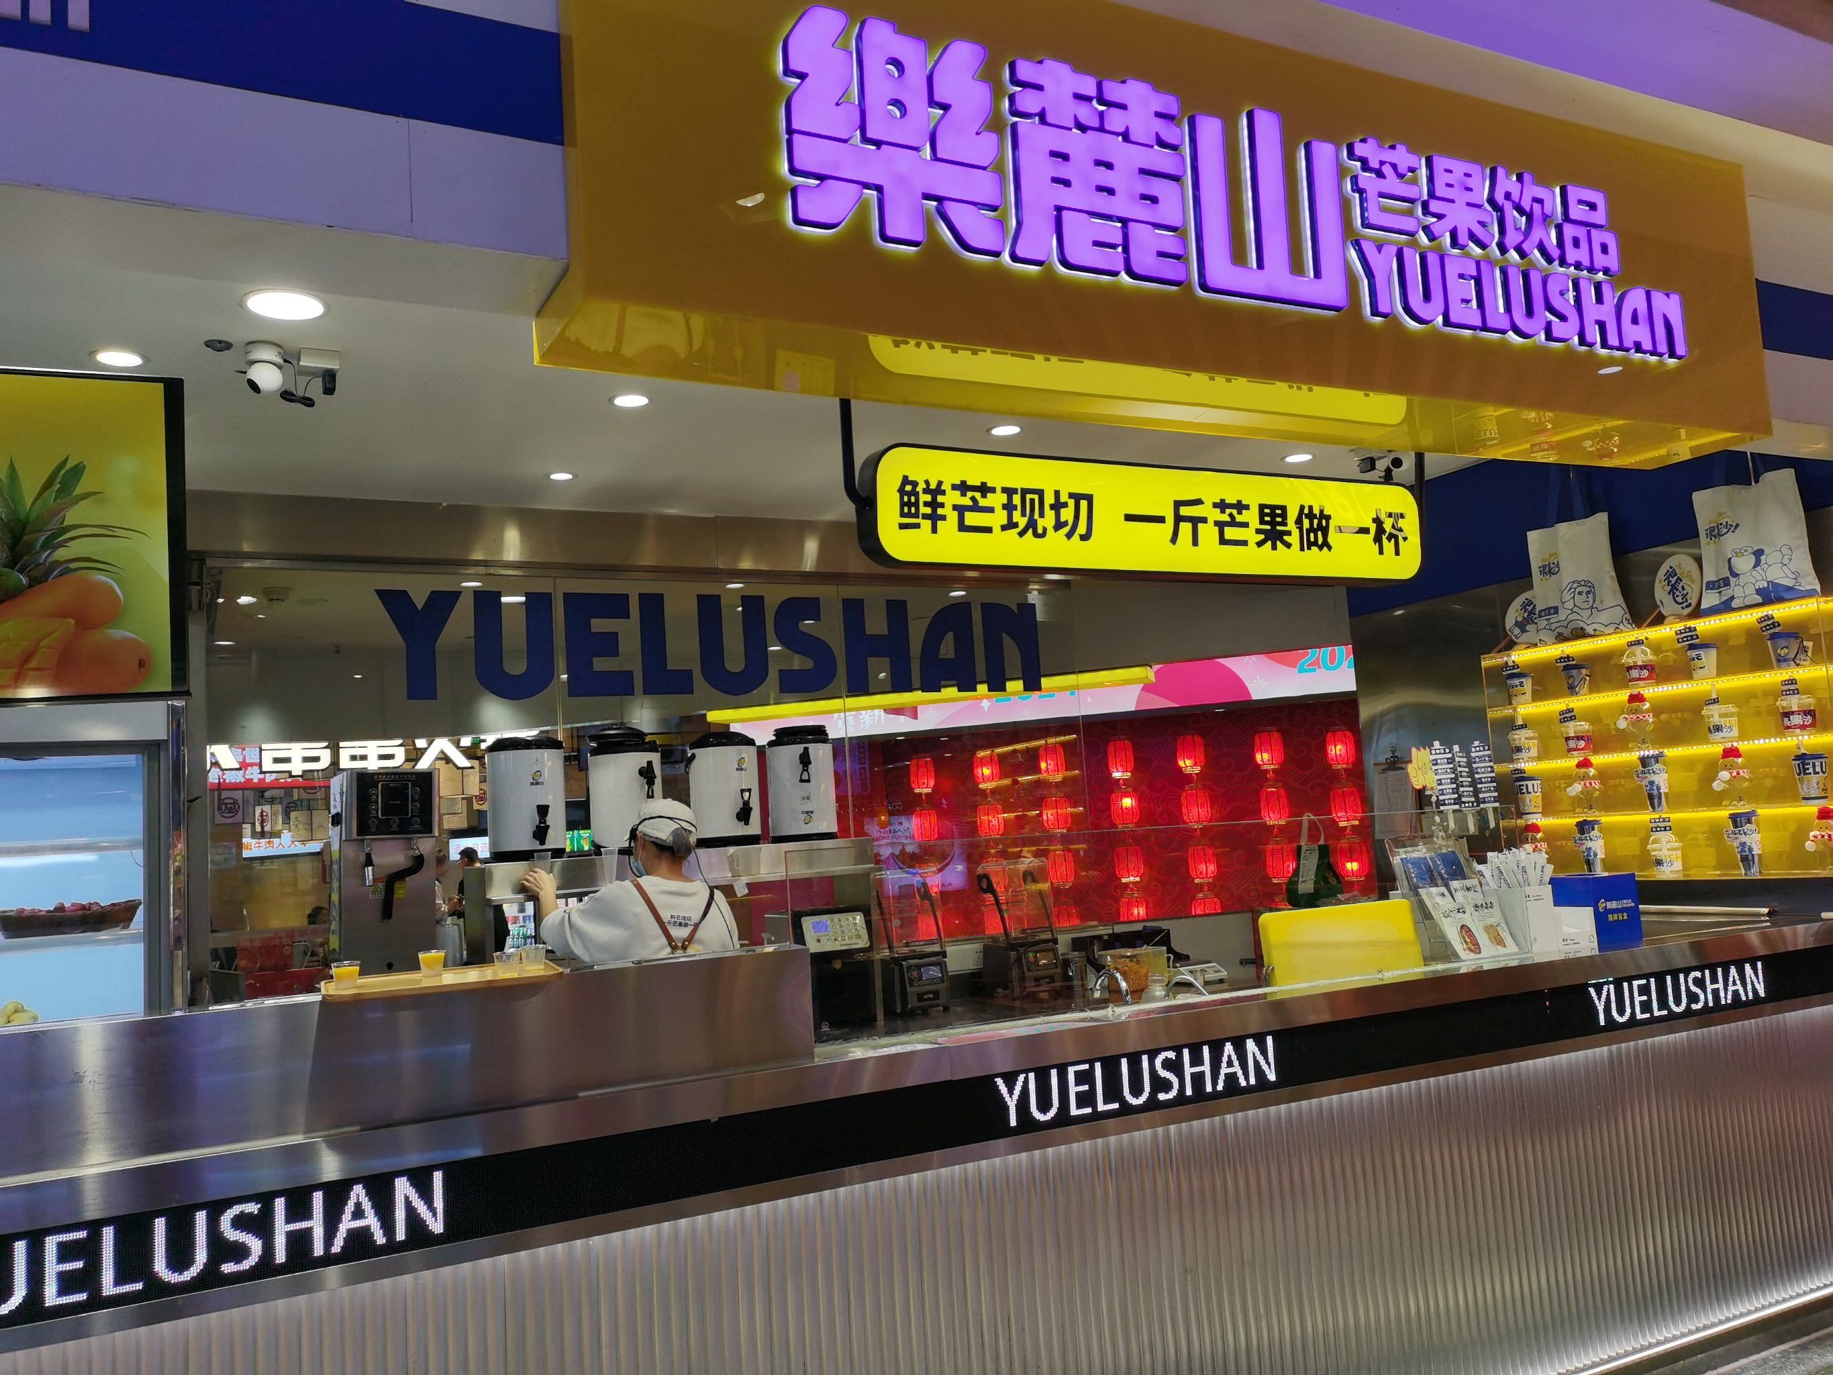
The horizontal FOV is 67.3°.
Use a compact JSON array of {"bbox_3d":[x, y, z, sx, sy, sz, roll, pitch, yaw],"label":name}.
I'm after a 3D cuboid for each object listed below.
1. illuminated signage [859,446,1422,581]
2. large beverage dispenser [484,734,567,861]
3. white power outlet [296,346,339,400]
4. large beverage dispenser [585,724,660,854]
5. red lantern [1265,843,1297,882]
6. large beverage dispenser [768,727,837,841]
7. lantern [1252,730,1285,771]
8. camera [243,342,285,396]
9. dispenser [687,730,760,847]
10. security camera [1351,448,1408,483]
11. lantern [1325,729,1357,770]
[{"bbox_3d":[0.774,-0.501,4.220,2.049,0.335,0.110,-1,-7,-28],"label":"illuminated signage"},{"bbox_3d":[-1.413,0.400,5.014,0.280,0.435,0.325,0,-7,-33],"label":"large beverage dispenser"},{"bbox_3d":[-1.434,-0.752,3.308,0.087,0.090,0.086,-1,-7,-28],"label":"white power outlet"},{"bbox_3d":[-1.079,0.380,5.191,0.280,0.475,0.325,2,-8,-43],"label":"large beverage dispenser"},{"bbox_3d":[2.642,1.264,10.000,0.210,0.290,0.210,-7,-7,29],"label":"red lantern"},{"bbox_3d":[-0.425,0.359,5.207,0.260,0.420,0.310,-3,-6,-12],"label":"large beverage dispenser"},{"bbox_3d":[2.712,0.480,10.600,0.240,0.335,0.240,-6,-6,19],"label":"lantern"},{"bbox_3d":[-1.707,-0.831,3.601,0.095,0.123,0.095,-6,-6,20],"label":"camera"},{"bbox_3d":[-0.730,0.392,5.370,0.280,0.435,0.325,1,-8,-36],"label":"dispenser"},{"bbox_3d":[1.735,-0.870,5.155,0.200,0.130,0.110,-6,-6,19],"label":"security camera"},{"bbox_3d":[3.027,0.443,9.800,0.210,0.290,0.210,-7,-7,29],"label":"lantern"}]

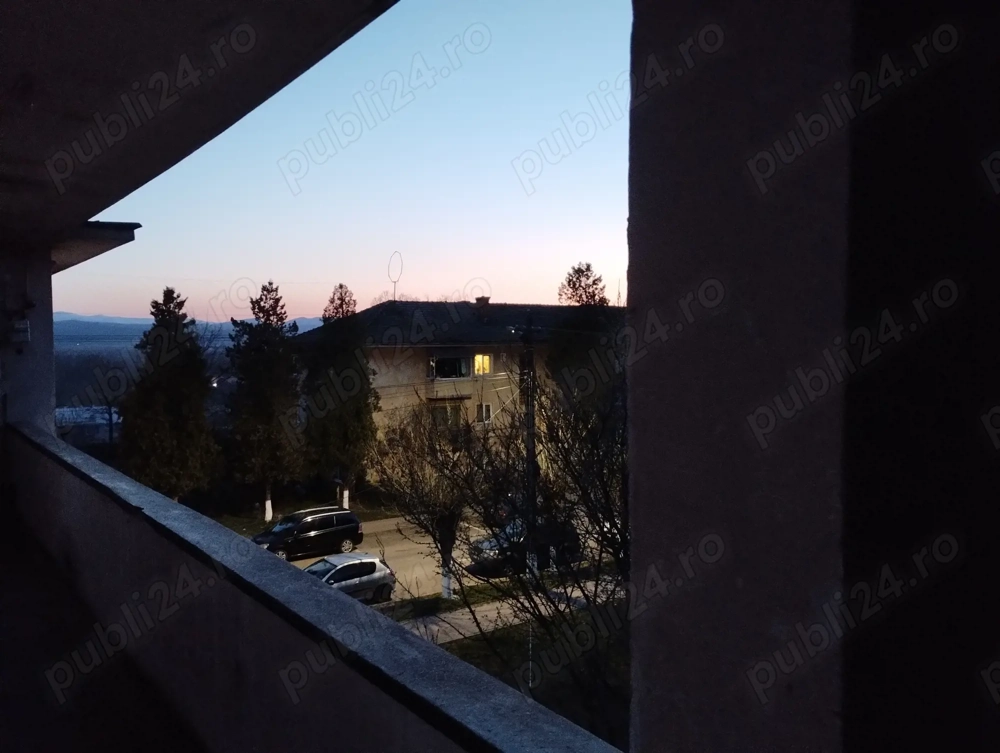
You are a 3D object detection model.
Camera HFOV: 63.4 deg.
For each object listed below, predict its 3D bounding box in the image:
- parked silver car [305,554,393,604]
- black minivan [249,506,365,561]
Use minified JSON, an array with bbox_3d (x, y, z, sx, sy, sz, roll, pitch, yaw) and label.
[{"bbox_3d":[-5.420,6.680,26.330,3.920,1.450,1.680,-1,2,-37],"label":"parked silver car"},{"bbox_3d":[-7.830,6.350,32.500,4.470,1.660,1.800,-1,2,-36],"label":"black minivan"}]

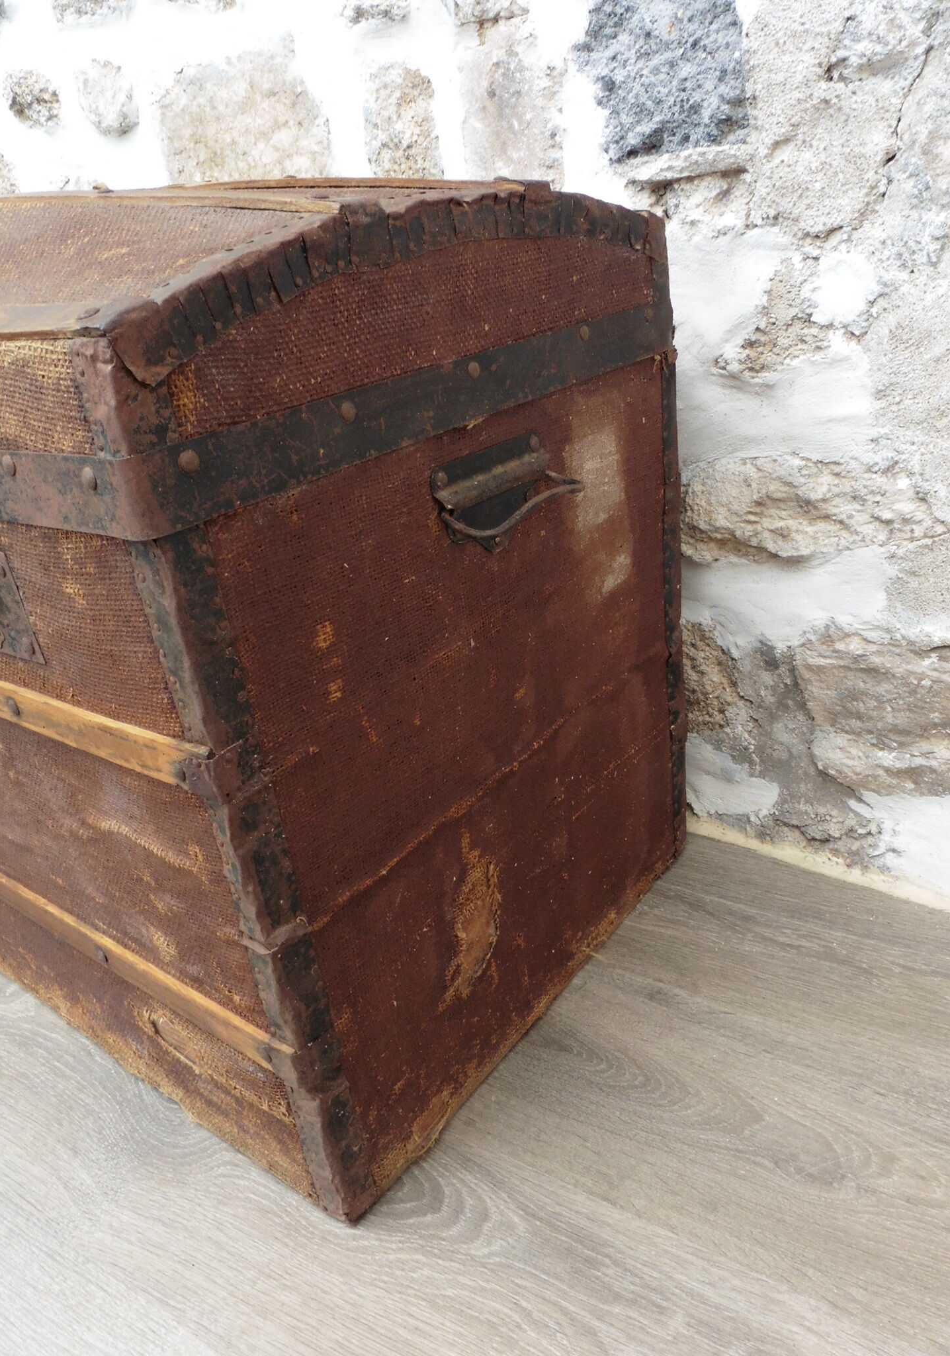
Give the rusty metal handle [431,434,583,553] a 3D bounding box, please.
[{"bbox_3d":[0.026,-0.114,0.604,0.036,0.068,0.120,11,31,36],"label":"rusty metal handle"}]

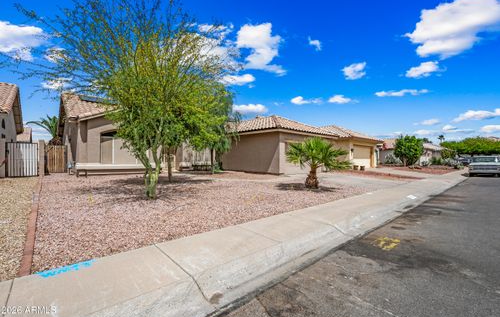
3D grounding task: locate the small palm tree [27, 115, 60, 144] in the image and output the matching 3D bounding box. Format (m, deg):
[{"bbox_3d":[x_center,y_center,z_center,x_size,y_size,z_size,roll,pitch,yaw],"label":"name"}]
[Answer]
[{"bbox_3d":[-22.200,-1.850,25.200,4.600,5.800,4.600,0,0,0],"label":"small palm tree"}]

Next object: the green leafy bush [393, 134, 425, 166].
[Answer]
[{"bbox_3d":[19.300,-0.950,27.000,3.700,4.000,3.700,0,0,0],"label":"green leafy bush"}]

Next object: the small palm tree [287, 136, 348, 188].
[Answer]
[{"bbox_3d":[2.750,0.160,8.950,2.500,2.100,2.400,0,0,0],"label":"small palm tree"}]

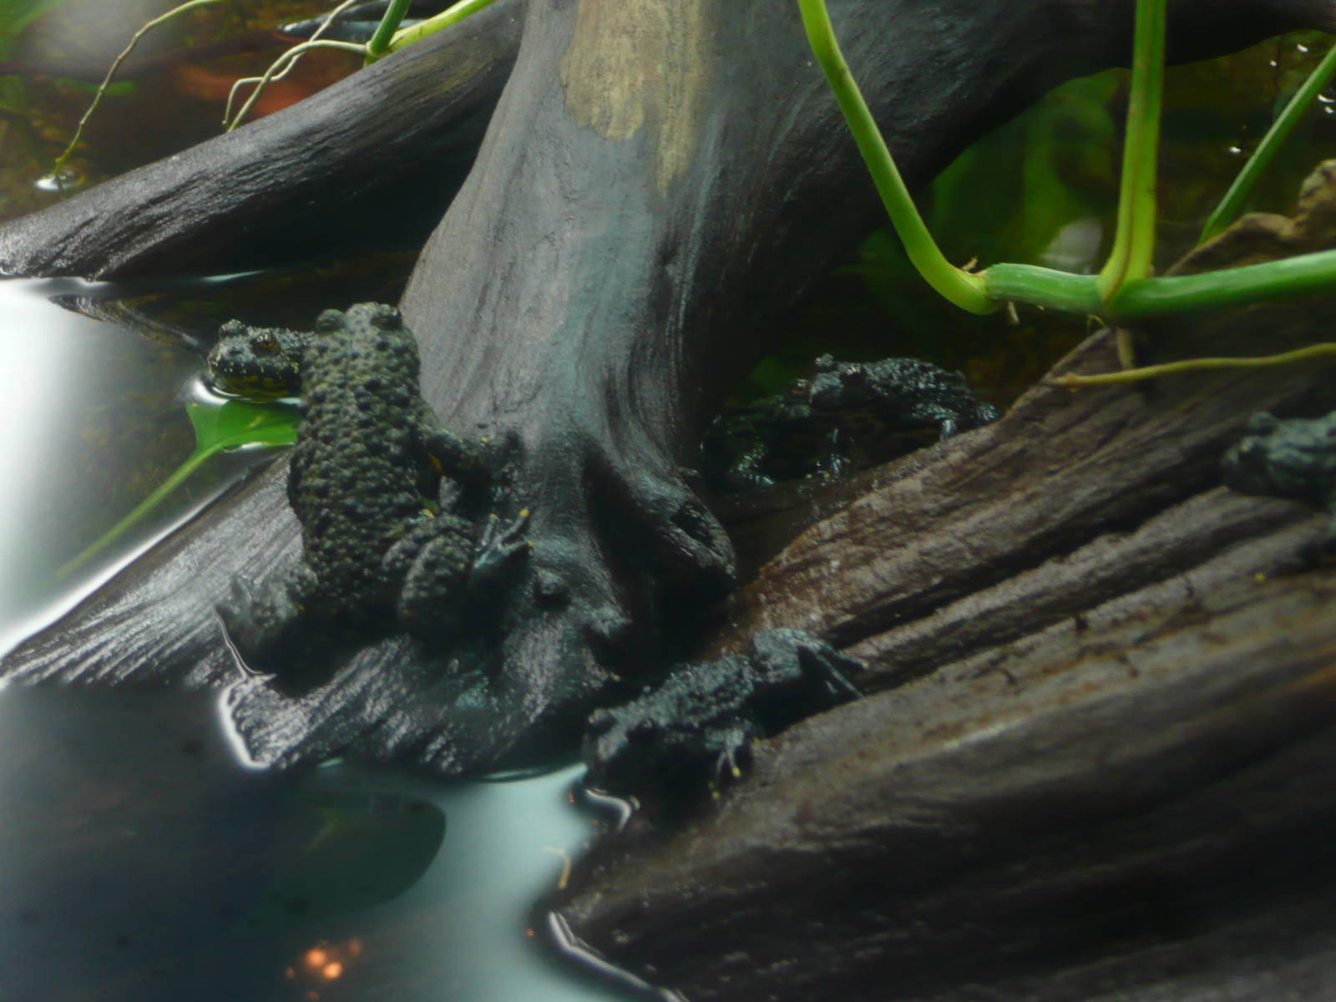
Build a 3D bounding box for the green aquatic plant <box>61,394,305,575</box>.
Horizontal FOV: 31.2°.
[{"bbox_3d":[-0.077,-0.002,0.395,0.046,0.020,0.032,0,30,0],"label":"green aquatic plant"}]

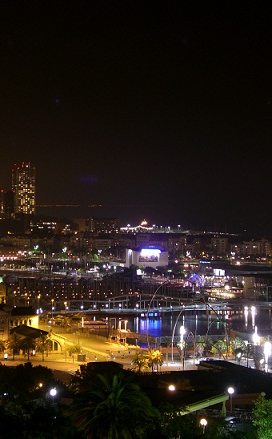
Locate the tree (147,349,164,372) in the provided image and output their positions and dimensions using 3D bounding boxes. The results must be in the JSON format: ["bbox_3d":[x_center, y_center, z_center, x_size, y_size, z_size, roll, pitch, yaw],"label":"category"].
[{"bbox_3d":[8.710,63.130,587.930,7.600,10.630,7.600,0,1,0],"label":"tree"}]

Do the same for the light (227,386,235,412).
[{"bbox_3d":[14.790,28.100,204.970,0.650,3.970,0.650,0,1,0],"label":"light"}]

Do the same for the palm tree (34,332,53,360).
[{"bbox_3d":[-44.361,61.457,631.512,7.600,13.000,7.600,0,1,0],"label":"palm tree"}]

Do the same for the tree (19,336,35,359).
[{"bbox_3d":[-52.164,62.034,633.092,7.400,11.800,7.400,0,1,0],"label":"tree"}]

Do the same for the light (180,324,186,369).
[{"bbox_3d":[21.626,58.281,599.468,1.800,20.300,1.800,0,1,0],"label":"light"}]

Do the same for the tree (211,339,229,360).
[{"bbox_3d":[40.842,62.928,640.275,8.000,9.800,8.000,0,1,0],"label":"tree"}]

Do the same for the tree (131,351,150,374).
[{"bbox_3d":[2.000,63.480,585.580,7.800,10.010,7.800,0,1,0],"label":"tree"}]

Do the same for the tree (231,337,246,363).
[{"bbox_3d":[48.800,61.890,626.930,7.200,11.900,7.200,0,1,0],"label":"tree"}]

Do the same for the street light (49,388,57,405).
[{"bbox_3d":[-23.318,50.369,370.041,0.900,5.500,0.900,0,1,0],"label":"street light"}]

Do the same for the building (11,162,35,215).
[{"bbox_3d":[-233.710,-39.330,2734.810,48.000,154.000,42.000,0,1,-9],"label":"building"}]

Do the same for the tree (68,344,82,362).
[{"bbox_3d":[-28.931,63.760,624.570,6.200,8.600,6.200,0,1,0],"label":"tree"}]

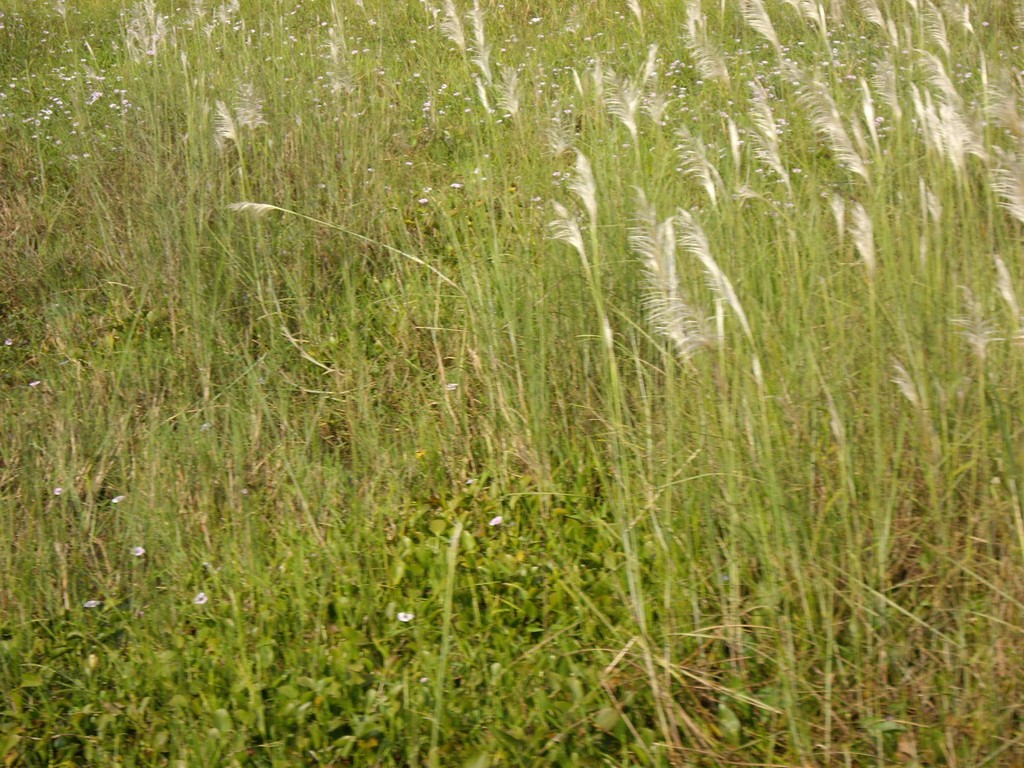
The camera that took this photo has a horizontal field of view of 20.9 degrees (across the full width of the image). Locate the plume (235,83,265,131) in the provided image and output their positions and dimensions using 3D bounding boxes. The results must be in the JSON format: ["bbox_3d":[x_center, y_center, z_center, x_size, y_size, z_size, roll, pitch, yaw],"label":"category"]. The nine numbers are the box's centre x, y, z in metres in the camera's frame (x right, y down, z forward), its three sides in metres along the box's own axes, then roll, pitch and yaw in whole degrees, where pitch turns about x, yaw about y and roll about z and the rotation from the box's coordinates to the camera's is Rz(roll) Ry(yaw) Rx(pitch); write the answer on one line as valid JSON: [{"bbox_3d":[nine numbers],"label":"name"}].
[{"bbox_3d":[-1.429,-1.517,15.200,0.175,0.252,0.150,0,13,0],"label":"plume"}]

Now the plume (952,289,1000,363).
[{"bbox_3d":[1.570,-0.198,9.400,0.162,0.242,0.130,0,13,0],"label":"plume"}]

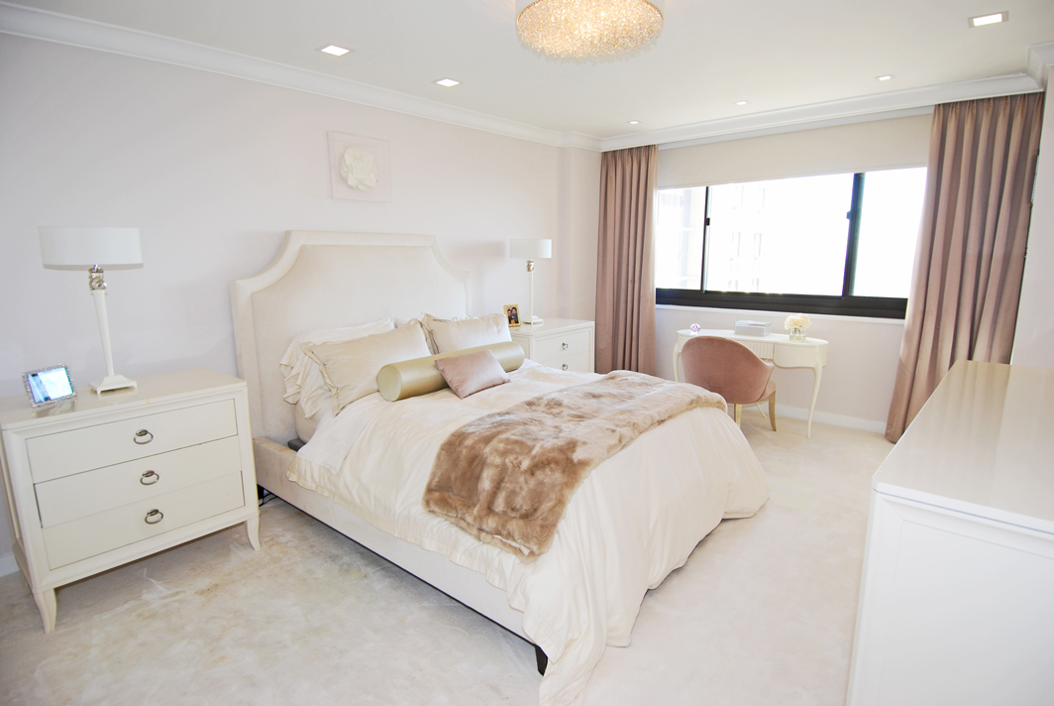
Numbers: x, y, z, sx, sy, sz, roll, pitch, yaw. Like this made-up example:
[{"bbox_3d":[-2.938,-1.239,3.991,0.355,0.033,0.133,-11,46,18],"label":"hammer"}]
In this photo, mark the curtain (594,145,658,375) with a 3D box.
[{"bbox_3d":[0.984,-0.764,5.289,0.624,2.414,0.160,8,13,37],"label":"curtain"}]

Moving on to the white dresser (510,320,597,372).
[{"bbox_3d":[0.095,0.182,4.565,0.609,0.845,0.884,9,14,42],"label":"white dresser"}]

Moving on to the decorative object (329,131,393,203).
[{"bbox_3d":[-1.089,-1.208,3.469,0.072,0.402,0.399,9,14,42],"label":"decorative object"}]

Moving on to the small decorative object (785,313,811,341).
[{"bbox_3d":[2.255,-0.217,4.364,0.189,0.206,0.189,9,14,42],"label":"small decorative object"}]

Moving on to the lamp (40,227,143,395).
[{"bbox_3d":[-1.951,-0.195,2.433,0.370,0.737,0.370,9,14,42],"label":"lamp"}]

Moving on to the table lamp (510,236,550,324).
[{"bbox_3d":[0.029,-0.615,4.569,0.362,0.722,0.362,-1,11,0],"label":"table lamp"}]

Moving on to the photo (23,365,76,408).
[{"bbox_3d":[-2.063,0.136,2.280,0.080,0.146,0.181,1,11,9],"label":"photo"}]

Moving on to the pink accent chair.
[{"bbox_3d":[1.671,0.232,4.309,0.638,0.806,0.638,-8,13,-33],"label":"pink accent chair"}]

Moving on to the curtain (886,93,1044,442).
[{"bbox_3d":[3.005,-0.478,3.666,0.595,2.407,0.160,8,13,37],"label":"curtain"}]

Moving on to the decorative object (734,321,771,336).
[{"bbox_3d":[1.984,-0.206,4.621,0.249,0.093,0.167,9,14,42],"label":"decorative object"}]

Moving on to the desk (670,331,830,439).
[{"bbox_3d":[1.912,0.217,4.583,1.196,0.728,0.507,9,14,42],"label":"desk"}]

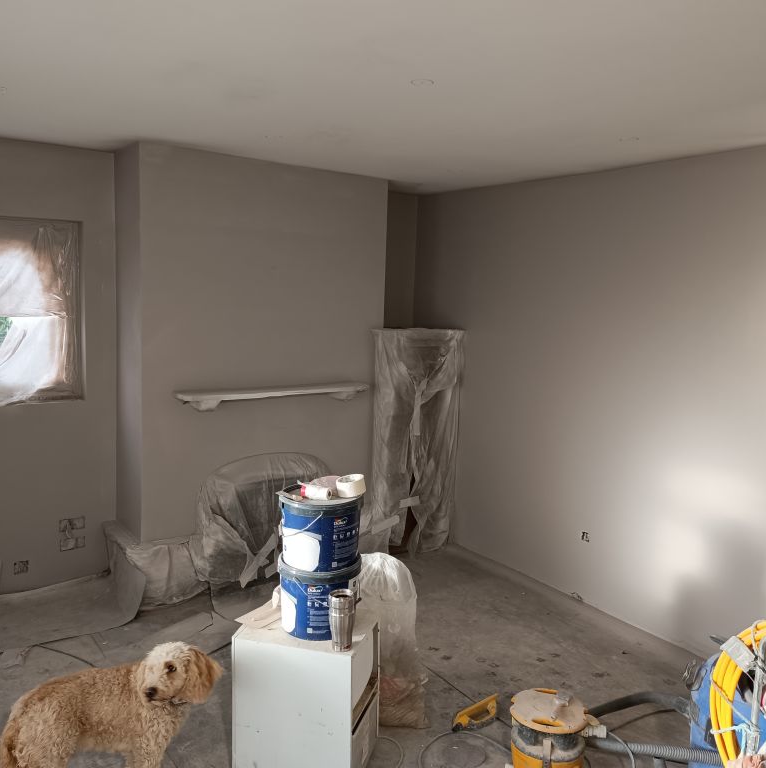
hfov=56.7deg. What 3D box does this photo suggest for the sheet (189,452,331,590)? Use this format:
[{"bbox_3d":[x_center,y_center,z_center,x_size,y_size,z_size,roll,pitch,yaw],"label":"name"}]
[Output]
[{"bbox_3d":[-0.594,0.759,4.064,0.910,0.695,0.270,-3,9,-35],"label":"sheet"}]

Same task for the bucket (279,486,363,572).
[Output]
[{"bbox_3d":[-0.221,0.496,2.499,0.292,0.242,0.292,2,7,0],"label":"bucket"}]

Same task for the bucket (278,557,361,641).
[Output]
[{"bbox_3d":[-0.228,0.737,2.539,0.292,0.247,0.292,2,7,0],"label":"bucket"}]

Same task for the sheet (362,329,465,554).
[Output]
[{"bbox_3d":[0.136,0.361,4.570,0.710,1.445,0.350,-3,9,-35],"label":"sheet"}]

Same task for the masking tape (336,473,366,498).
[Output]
[{"bbox_3d":[-0.113,0.348,2.503,0.100,0.048,0.100,-8,7,-1],"label":"masking tape"}]

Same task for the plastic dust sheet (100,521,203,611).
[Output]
[{"bbox_3d":[-1.256,0.962,3.929,0.430,0.315,0.540,-3,9,-35],"label":"plastic dust sheet"}]

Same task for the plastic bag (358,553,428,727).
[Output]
[{"bbox_3d":[0.019,0.990,2.822,0.340,0.645,0.310,2,7,1],"label":"plastic bag"}]

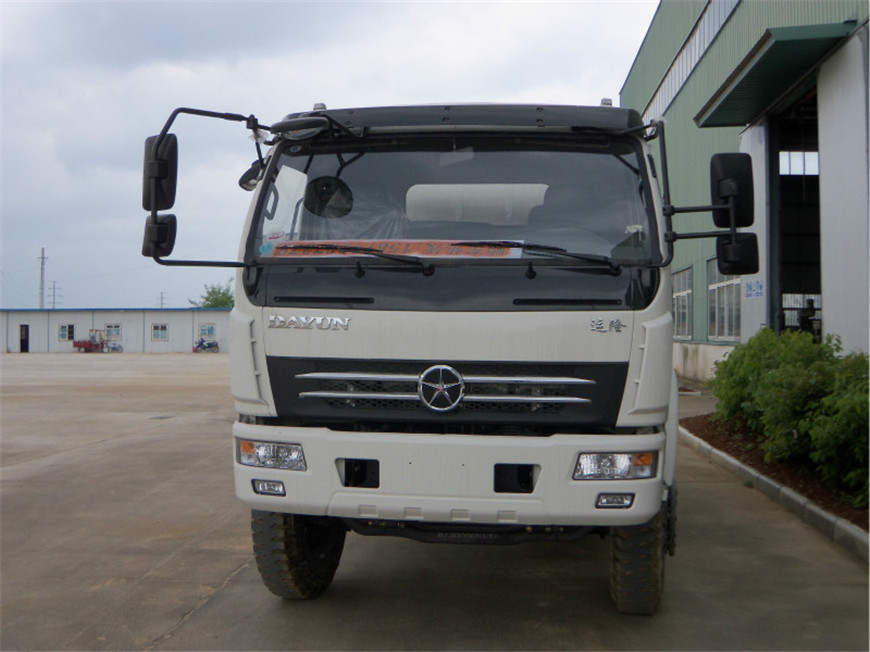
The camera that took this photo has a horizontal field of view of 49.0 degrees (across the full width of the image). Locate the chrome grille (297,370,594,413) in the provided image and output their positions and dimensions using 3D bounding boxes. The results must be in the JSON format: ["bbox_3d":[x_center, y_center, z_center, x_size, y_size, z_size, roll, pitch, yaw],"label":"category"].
[{"bbox_3d":[0.030,0.294,4.380,1.390,0.190,0.110,0,-1,7],"label":"chrome grille"}]

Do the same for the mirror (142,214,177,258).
[{"bbox_3d":[-1.293,-0.421,4.480,0.175,0.195,0.085,0,-1,31],"label":"mirror"}]

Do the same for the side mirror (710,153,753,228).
[{"bbox_3d":[1.345,-0.614,4.330,0.180,0.340,0.085,0,-1,4],"label":"side mirror"}]

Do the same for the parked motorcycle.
[{"bbox_3d":[-16.660,1.430,70.000,1.850,1.070,0.700,0,0,-3],"label":"parked motorcycle"}]

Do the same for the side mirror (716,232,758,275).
[{"bbox_3d":[1.410,-0.338,4.460,0.185,0.195,0.090,1,0,-12],"label":"side mirror"}]

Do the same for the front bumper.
[{"bbox_3d":[0.025,0.665,4.400,2.050,0.410,0.450,1,0,6],"label":"front bumper"}]

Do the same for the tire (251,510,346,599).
[{"bbox_3d":[-0.745,1.035,5.420,0.270,1.030,1.030,1,0,7],"label":"tire"}]

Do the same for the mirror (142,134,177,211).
[{"bbox_3d":[-1.289,-0.720,4.480,0.180,0.350,0.085,0,-1,31],"label":"mirror"}]

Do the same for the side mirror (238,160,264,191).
[{"bbox_3d":[-0.938,-0.766,4.880,0.170,0.080,0.150,-45,25,-27],"label":"side mirror"}]

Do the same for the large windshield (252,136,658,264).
[{"bbox_3d":[0.065,-0.620,4.660,1.960,0.660,0.340,1,0,6],"label":"large windshield"}]

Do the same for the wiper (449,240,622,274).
[{"bbox_3d":[0.455,-0.320,4.440,0.800,0.150,0.120,1,0,6],"label":"wiper"}]

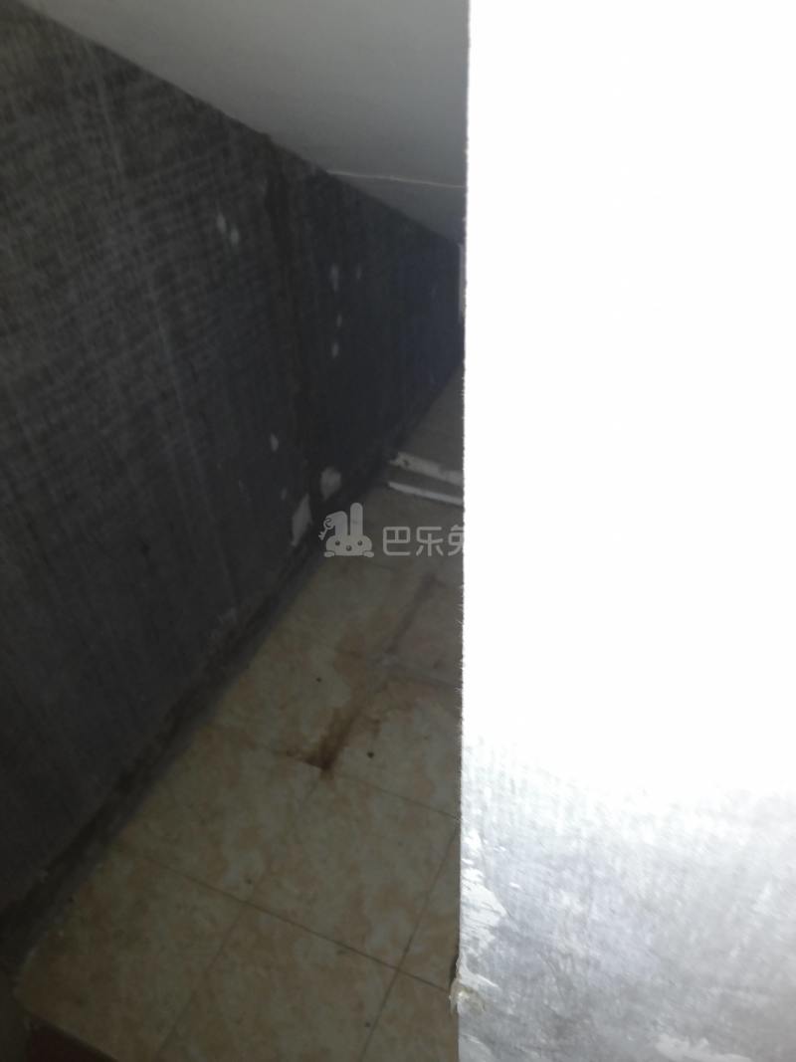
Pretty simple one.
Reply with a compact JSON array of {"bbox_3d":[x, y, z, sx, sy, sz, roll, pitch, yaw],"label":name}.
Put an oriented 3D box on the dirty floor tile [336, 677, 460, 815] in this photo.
[{"bbox_3d":[0.046,0.437,1.770,0.300,0.010,0.300,13,43,20],"label":"dirty floor tile"}]

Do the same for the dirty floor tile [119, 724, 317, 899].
[{"bbox_3d":[-0.352,0.556,1.668,0.300,0.010,0.300,13,43,20],"label":"dirty floor tile"}]

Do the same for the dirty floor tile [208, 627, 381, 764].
[{"bbox_3d":[-0.230,0.371,1.875,0.300,0.010,0.300,13,43,20],"label":"dirty floor tile"}]

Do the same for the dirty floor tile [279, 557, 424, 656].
[{"bbox_3d":[-0.108,0.186,2.081,0.300,0.010,0.300,13,43,20],"label":"dirty floor tile"}]

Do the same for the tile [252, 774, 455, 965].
[{"bbox_3d":[-0.076,0.622,1.563,0.300,0.010,0.300,13,43,20],"label":"tile"}]

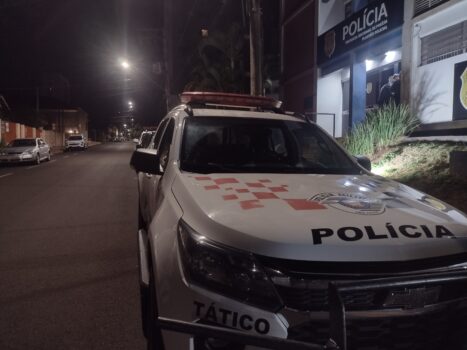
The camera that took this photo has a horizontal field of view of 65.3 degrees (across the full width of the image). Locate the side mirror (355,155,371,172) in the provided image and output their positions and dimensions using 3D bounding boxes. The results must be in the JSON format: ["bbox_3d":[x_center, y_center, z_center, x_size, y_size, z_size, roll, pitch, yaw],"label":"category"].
[{"bbox_3d":[1.135,-0.088,3.345,0.230,0.185,0.130,0,5,-16],"label":"side mirror"}]

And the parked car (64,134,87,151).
[{"bbox_3d":[-16.682,-3.370,38.600,1.760,1.550,4.200,-2,6,-17],"label":"parked car"}]

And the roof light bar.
[{"bbox_3d":[-0.010,-0.810,3.970,1.090,0.110,0.270,0,5,-16],"label":"roof light bar"}]

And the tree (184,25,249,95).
[{"bbox_3d":[-0.750,-3.601,16.819,2.800,6.647,2.800,-2,6,-16],"label":"tree"}]

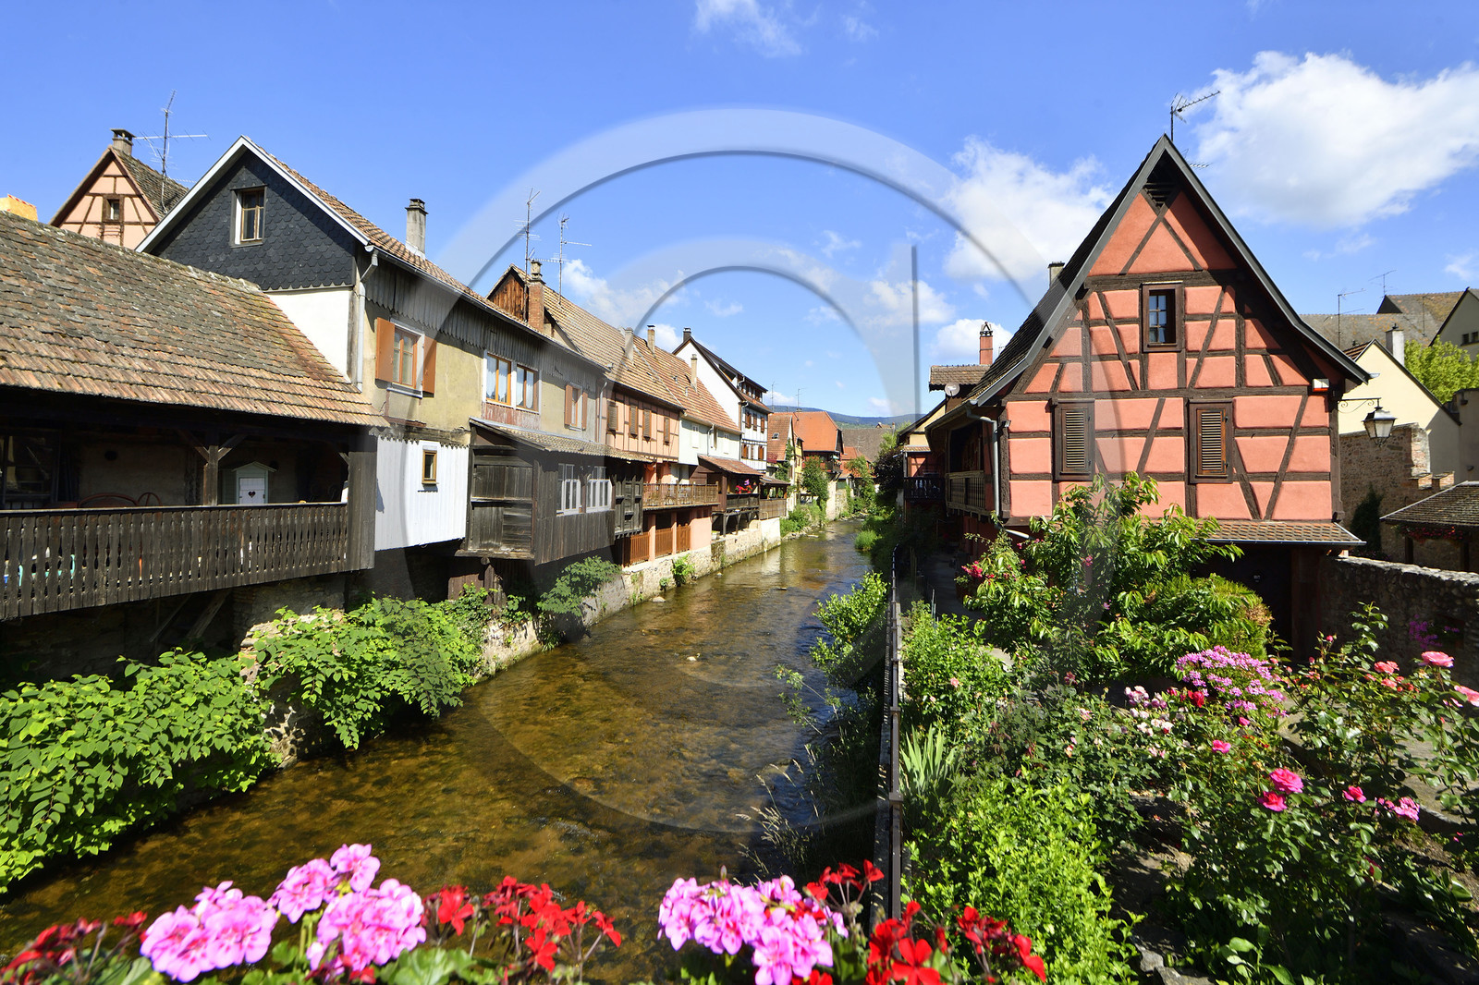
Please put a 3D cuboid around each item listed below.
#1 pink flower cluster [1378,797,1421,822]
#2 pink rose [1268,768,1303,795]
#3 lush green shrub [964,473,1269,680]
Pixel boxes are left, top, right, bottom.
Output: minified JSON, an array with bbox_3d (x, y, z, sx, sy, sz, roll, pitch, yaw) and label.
[{"bbox_3d":[3.320,1.590,3.300,0.120,0.090,0.165,-1,1,-45],"label":"pink flower cluster"},{"bbox_3d":[1.955,1.030,2.350,0.100,0.070,0.100,0,-1,37],"label":"pink rose"},{"bbox_3d":[6.150,1.450,11.000,4.300,3.400,2.900,0,1,9],"label":"lush green shrub"}]

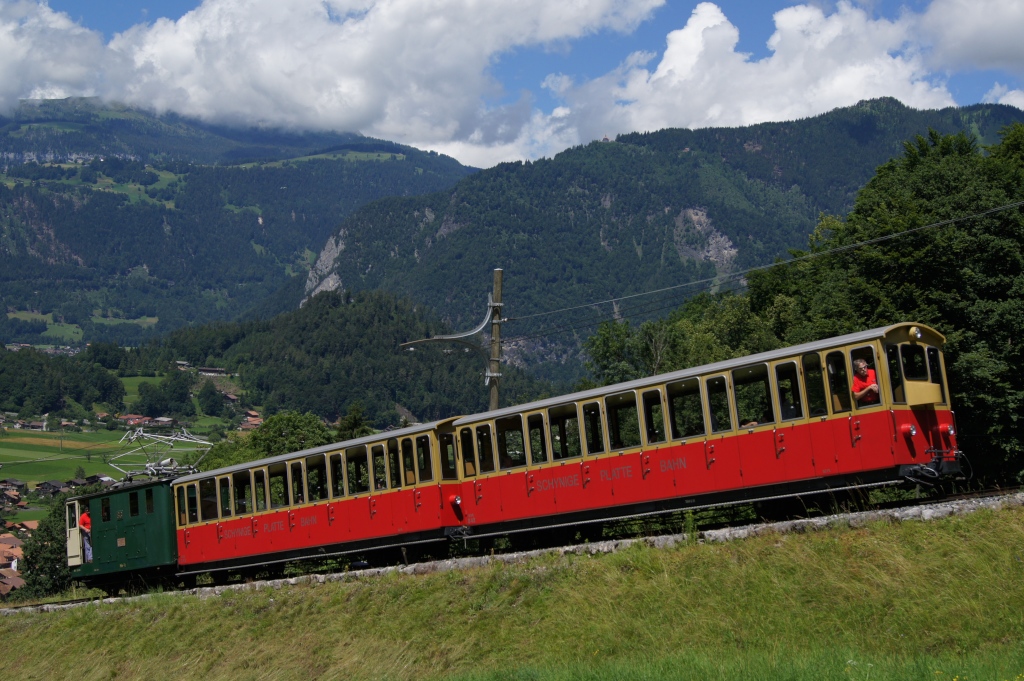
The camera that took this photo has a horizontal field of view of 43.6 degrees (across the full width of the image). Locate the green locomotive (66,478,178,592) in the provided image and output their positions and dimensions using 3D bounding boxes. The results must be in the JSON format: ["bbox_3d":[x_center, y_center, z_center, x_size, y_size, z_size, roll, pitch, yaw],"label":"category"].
[{"bbox_3d":[-10.318,5.676,36.739,5.452,3.060,2.250,-15,-12,40],"label":"green locomotive"}]

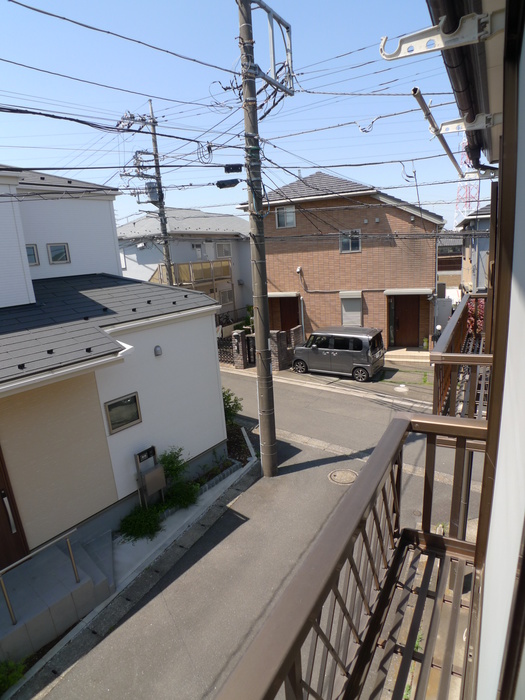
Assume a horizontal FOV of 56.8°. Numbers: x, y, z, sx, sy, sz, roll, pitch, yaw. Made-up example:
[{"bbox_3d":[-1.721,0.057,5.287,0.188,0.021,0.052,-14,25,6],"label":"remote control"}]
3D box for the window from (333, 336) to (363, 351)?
[{"bbox_3d":[3.073,-0.217,17.633,1.180,0.490,0.080,5,14,35],"label":"window"}]

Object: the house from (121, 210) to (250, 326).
[{"bbox_3d":[-5.518,-5.347,32.281,7.600,7.800,9.000,5,14,34],"label":"house"}]

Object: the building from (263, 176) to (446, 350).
[{"bbox_3d":[4.951,-5.068,25.506,9.600,8.550,8.600,3,13,25],"label":"building"}]

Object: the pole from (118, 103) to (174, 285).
[{"bbox_3d":[-5.003,-5.140,21.819,0.750,11.500,1.950,7,15,42],"label":"pole"}]

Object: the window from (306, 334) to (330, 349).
[{"bbox_3d":[2.103,-0.314,18.306,1.000,0.510,0.080,5,14,35],"label":"window"}]

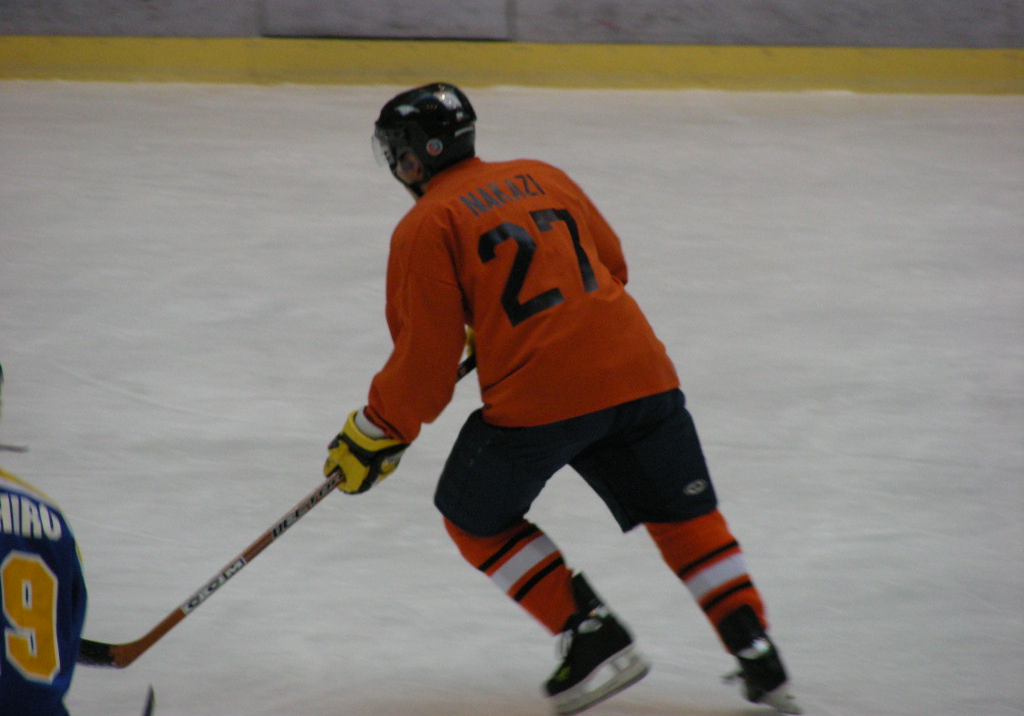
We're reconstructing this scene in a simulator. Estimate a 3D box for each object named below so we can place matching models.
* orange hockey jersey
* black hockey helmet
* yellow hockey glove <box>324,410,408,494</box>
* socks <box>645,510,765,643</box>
[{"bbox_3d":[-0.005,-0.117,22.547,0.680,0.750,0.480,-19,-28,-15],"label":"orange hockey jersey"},{"bbox_3d":[-0.214,-0.548,22.600,0.275,0.245,0.215,-8,-8,32],"label":"black hockey helmet"},{"bbox_3d":[-0.360,0.234,22.600,0.160,0.220,0.170,-10,57,-51],"label":"yellow hockey glove"},{"bbox_3d":[0.490,0.532,22.450,0.170,0.400,0.180,-26,-6,-21],"label":"socks"}]

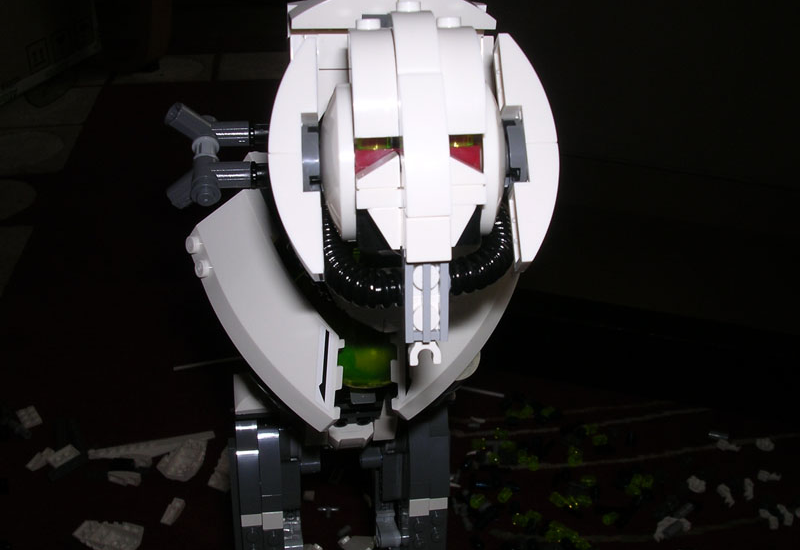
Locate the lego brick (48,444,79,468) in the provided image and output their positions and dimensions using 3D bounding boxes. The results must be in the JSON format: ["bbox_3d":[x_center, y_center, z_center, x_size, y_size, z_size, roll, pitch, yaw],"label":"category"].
[{"bbox_3d":[-0.248,0.133,0.648,0.009,0.006,0.024,20,34,33],"label":"lego brick"}]

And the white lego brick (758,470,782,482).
[{"bbox_3d":[0.268,0.145,0.635,0.017,0.006,0.008,2,28,4],"label":"white lego brick"}]

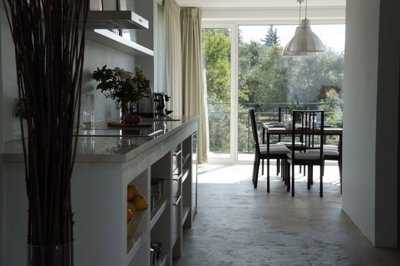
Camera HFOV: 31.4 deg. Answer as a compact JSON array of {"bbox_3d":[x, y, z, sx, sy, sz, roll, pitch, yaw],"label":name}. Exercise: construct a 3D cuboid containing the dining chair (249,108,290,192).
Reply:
[{"bbox_3d":[0.904,0.202,9.061,0.530,0.990,0.440,0,3,4],"label":"dining chair"}]

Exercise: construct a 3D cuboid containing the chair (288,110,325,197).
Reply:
[{"bbox_3d":[1.264,0.236,8.463,0.440,0.990,0.530,0,3,3],"label":"chair"}]

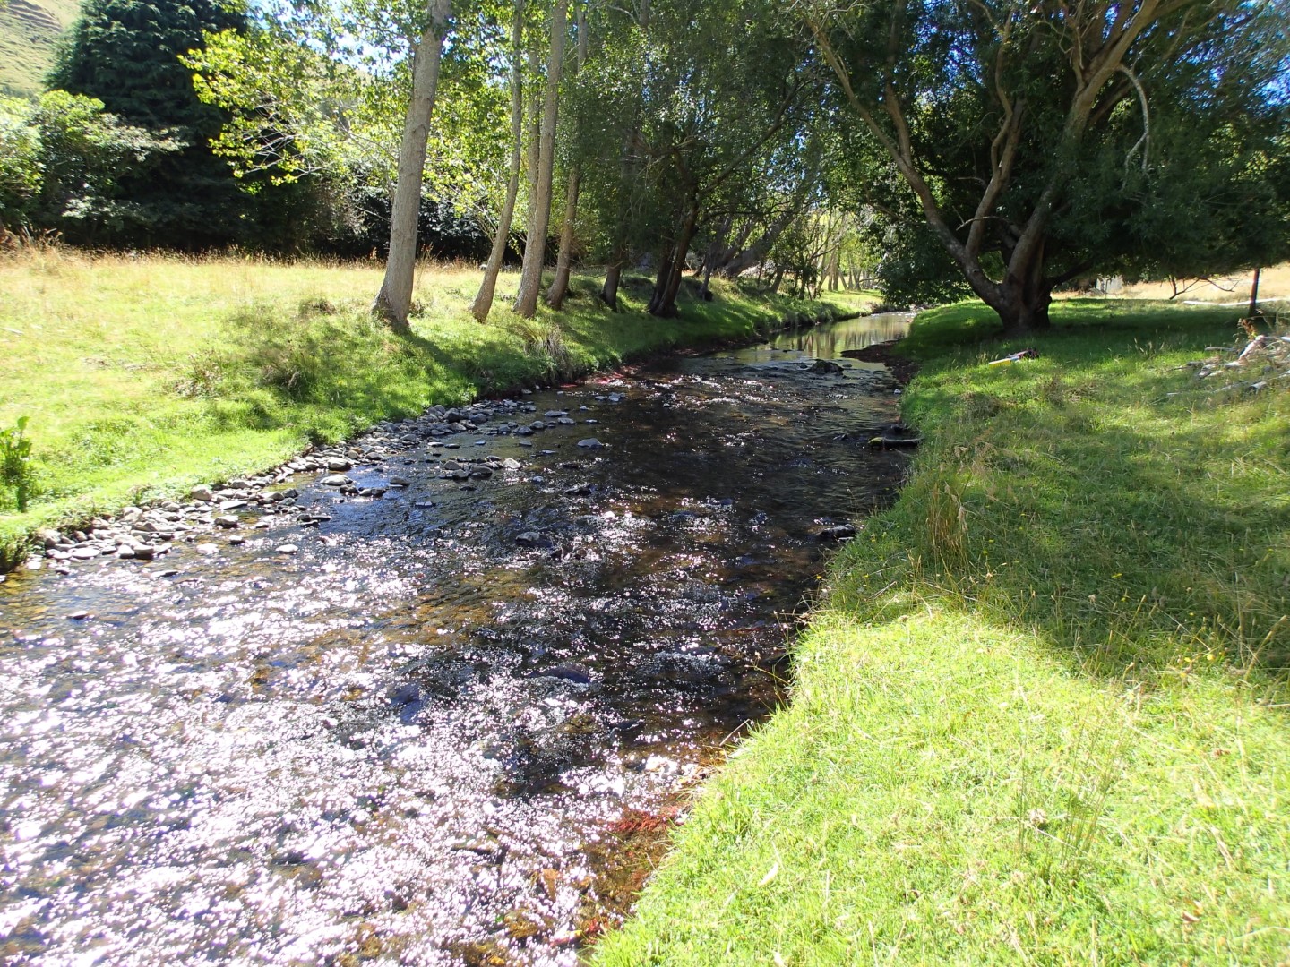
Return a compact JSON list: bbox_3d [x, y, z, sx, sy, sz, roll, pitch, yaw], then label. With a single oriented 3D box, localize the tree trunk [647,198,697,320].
[{"bbox_3d":[0.720,-5.650,23.500,1.200,2.850,0.950,0,14,0],"label":"tree trunk"}]

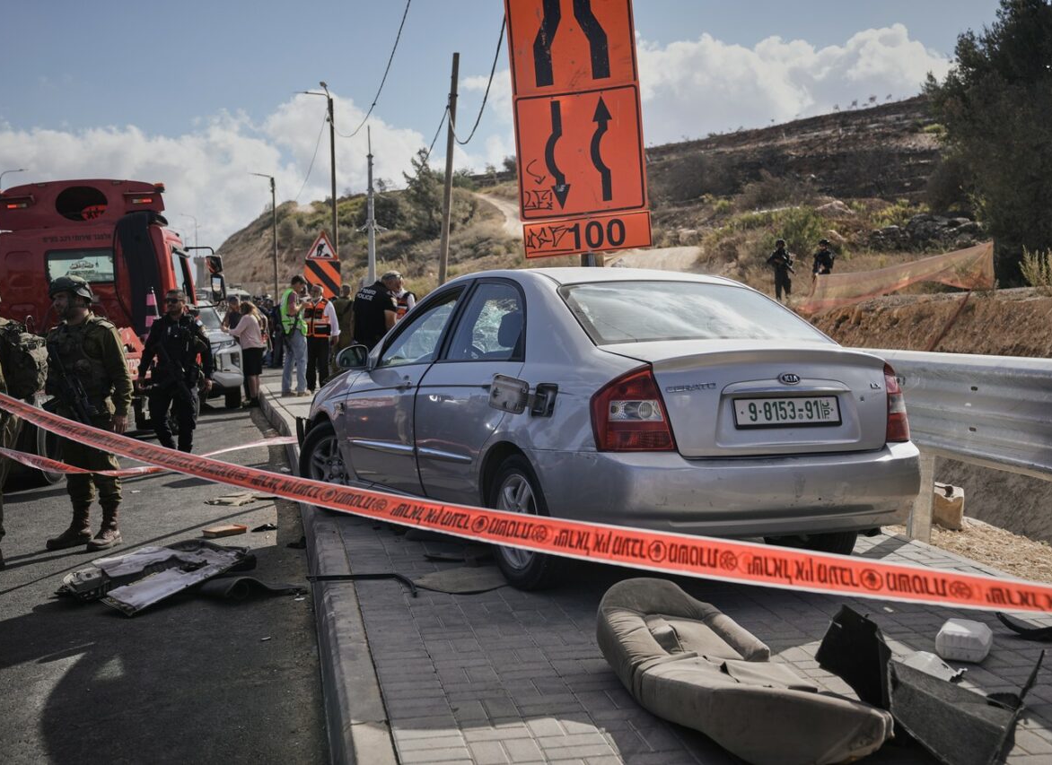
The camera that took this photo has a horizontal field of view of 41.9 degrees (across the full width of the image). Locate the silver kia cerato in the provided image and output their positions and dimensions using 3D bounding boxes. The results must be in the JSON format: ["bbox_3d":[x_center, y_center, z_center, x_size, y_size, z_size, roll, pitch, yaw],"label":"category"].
[{"bbox_3d":[0.156,0.128,7.565,1.770,1.470,4.480,-1,3,-26],"label":"silver kia cerato"}]

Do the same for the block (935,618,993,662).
[{"bbox_3d":[1.534,0.901,4.800,0.185,0.118,0.120,1,4,35],"label":"block"}]

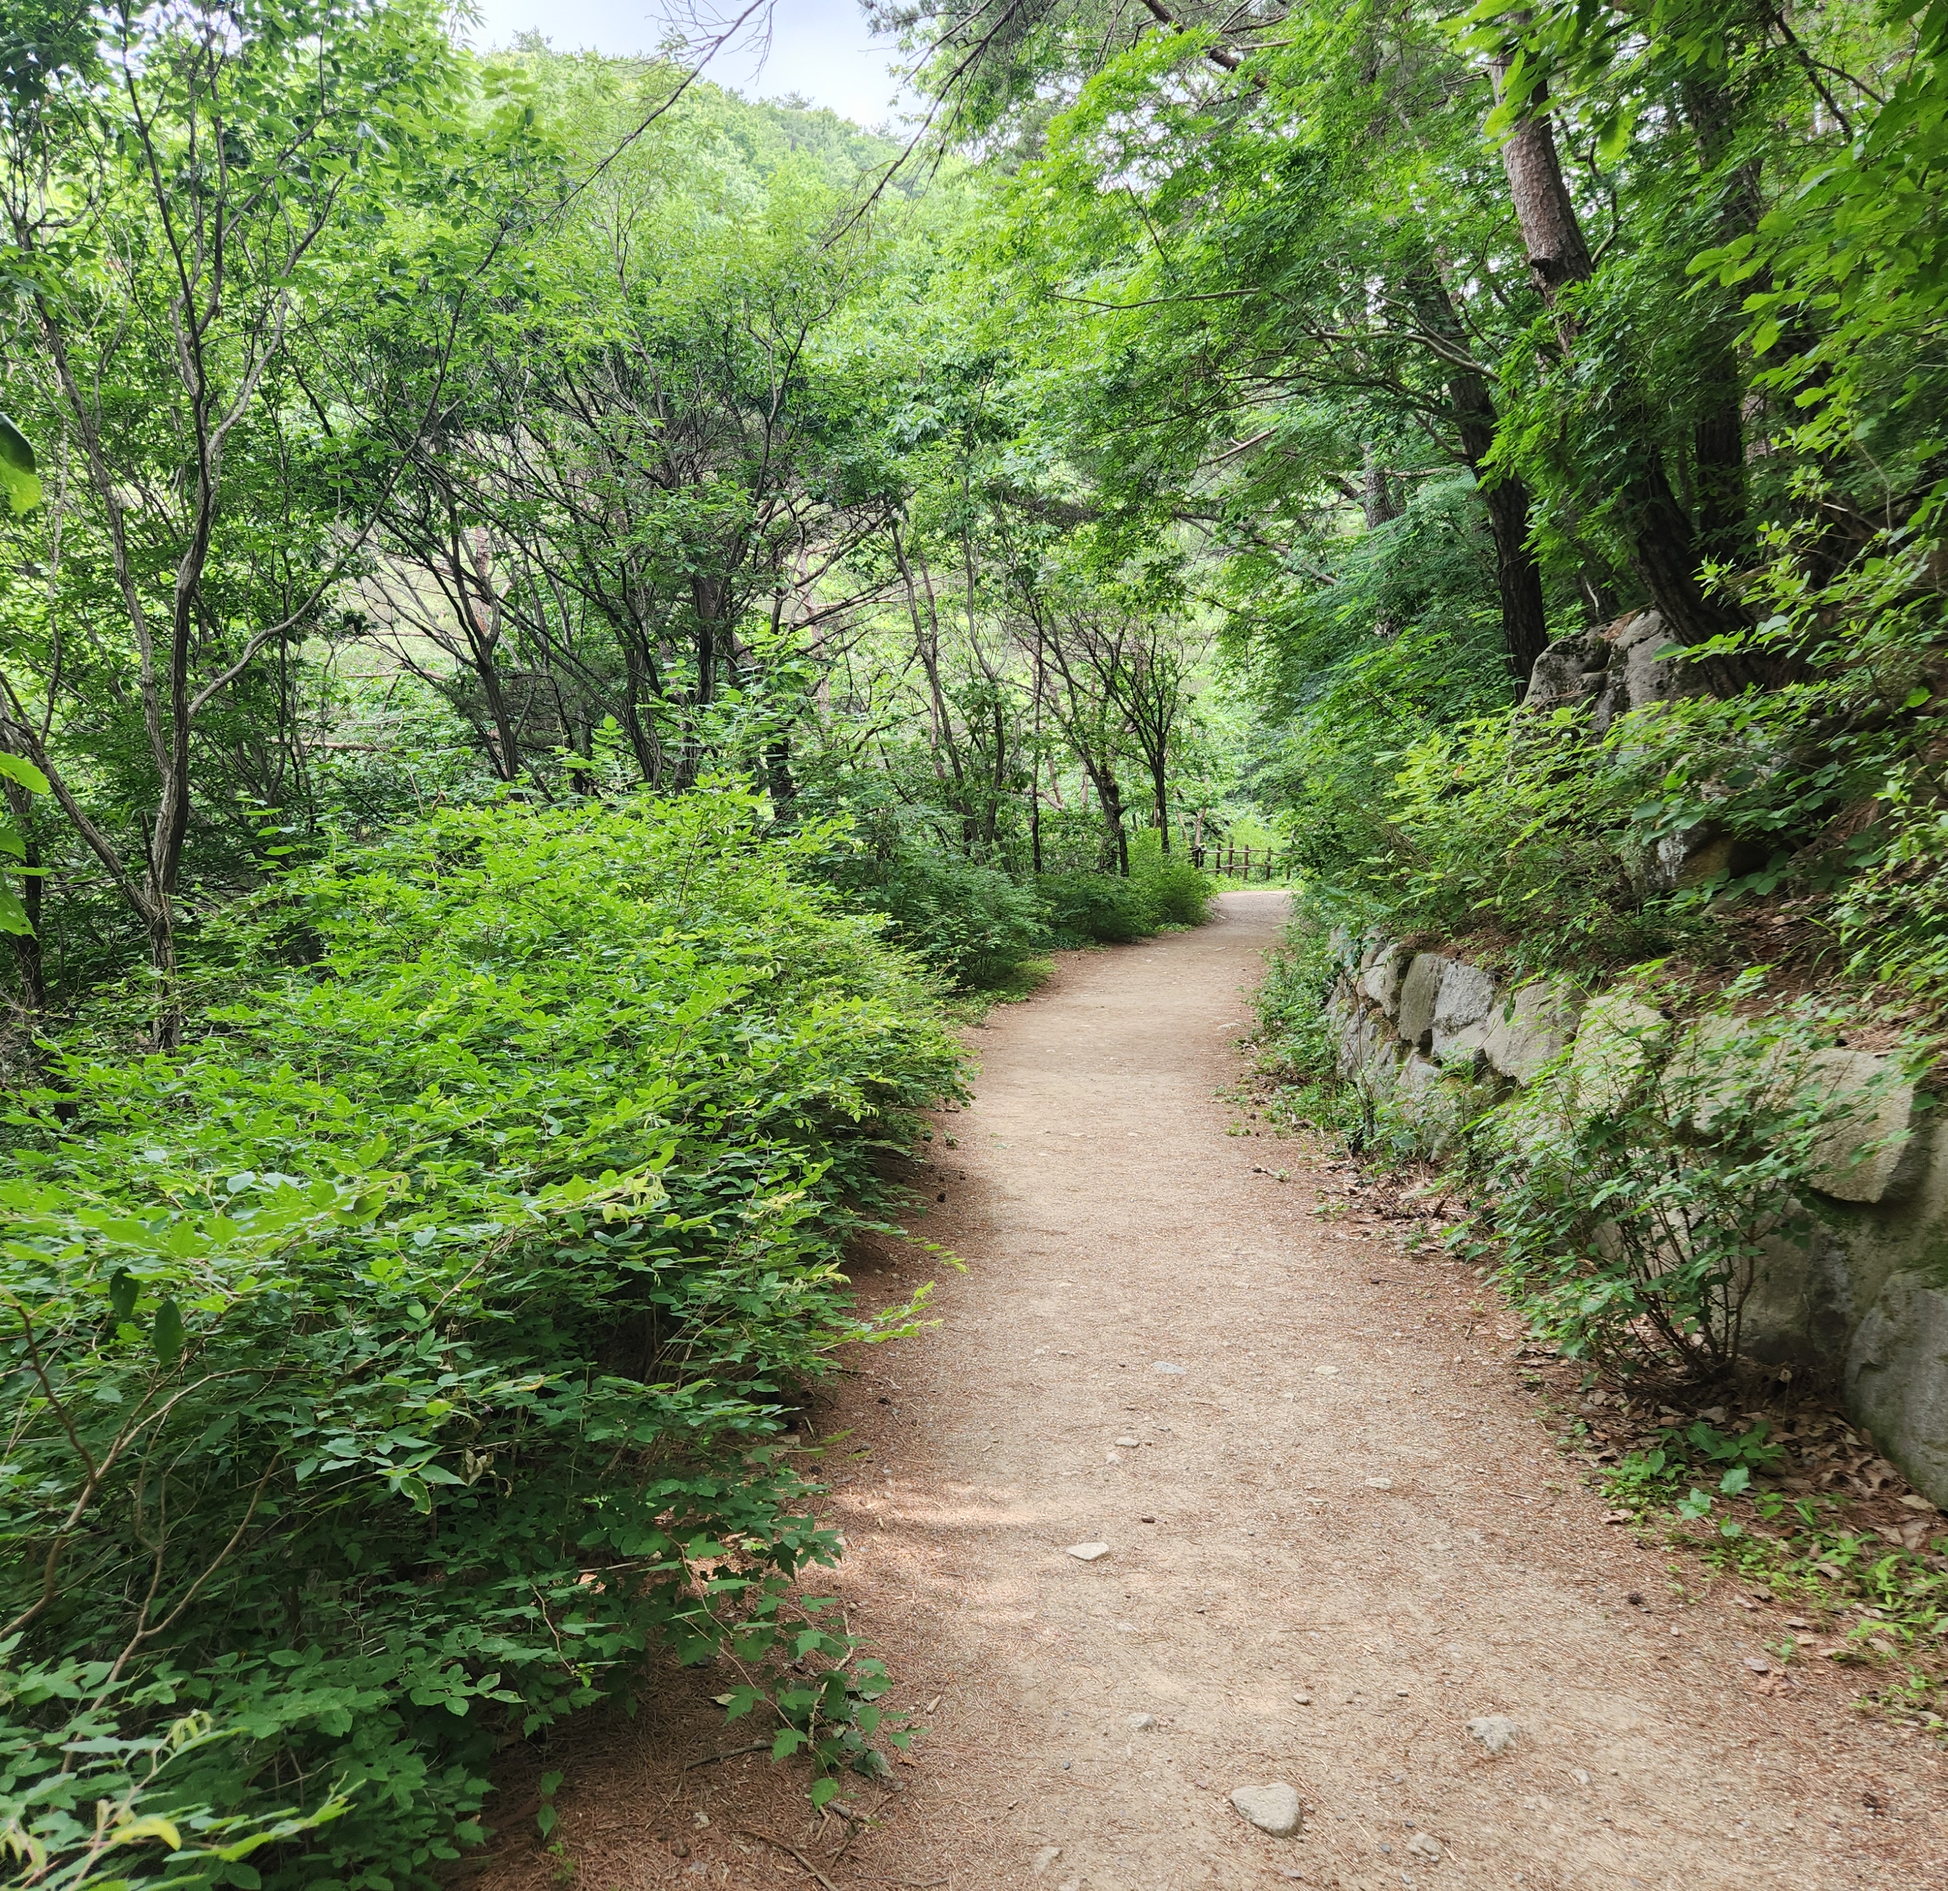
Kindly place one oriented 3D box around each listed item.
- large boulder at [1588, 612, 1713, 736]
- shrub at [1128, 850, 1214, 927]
[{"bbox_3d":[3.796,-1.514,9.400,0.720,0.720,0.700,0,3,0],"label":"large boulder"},{"bbox_3d":[2.998,-0.869,25.500,1.320,1.200,1.300,0,3,0],"label":"shrub"}]

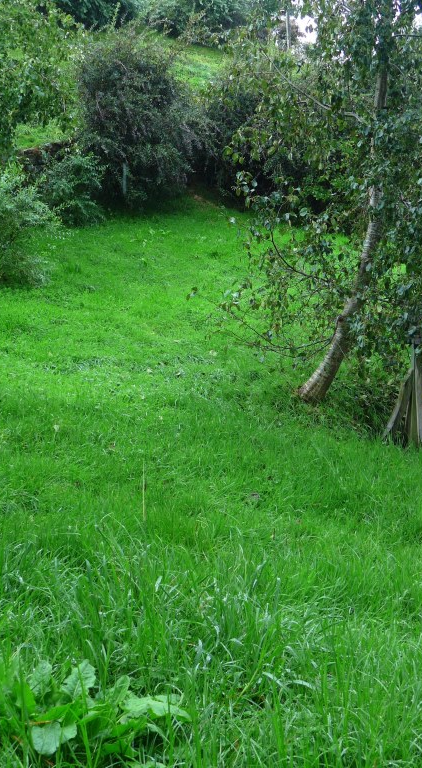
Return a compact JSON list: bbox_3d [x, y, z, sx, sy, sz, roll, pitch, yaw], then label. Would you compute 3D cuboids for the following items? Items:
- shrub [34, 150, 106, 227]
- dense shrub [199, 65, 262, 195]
[{"bbox_3d":[-2.760,-3.760,16.500,1.500,1.450,1.400,0,8,0],"label":"shrub"},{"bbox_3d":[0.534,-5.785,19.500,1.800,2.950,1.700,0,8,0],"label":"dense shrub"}]

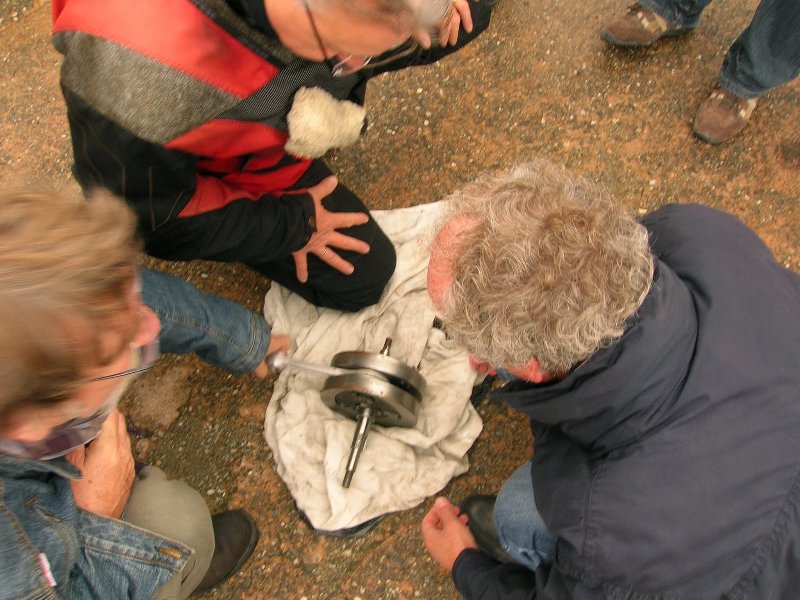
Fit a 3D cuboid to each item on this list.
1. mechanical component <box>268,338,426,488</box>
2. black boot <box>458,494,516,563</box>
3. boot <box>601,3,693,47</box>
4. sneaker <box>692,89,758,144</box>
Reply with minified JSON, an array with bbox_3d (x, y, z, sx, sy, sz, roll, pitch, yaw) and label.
[{"bbox_3d":[-0.124,0.198,1.537,0.324,0.195,0.308,13,65,6],"label":"mechanical component"},{"bbox_3d":[0.233,0.467,1.472,0.290,0.105,0.105,37,70,16],"label":"black boot"},{"bbox_3d":[0.679,-0.754,2.064,0.295,0.110,0.110,-17,65,-8],"label":"boot"},{"bbox_3d":[0.834,-0.526,1.953,0.110,0.110,0.295,25,67,11],"label":"sneaker"}]

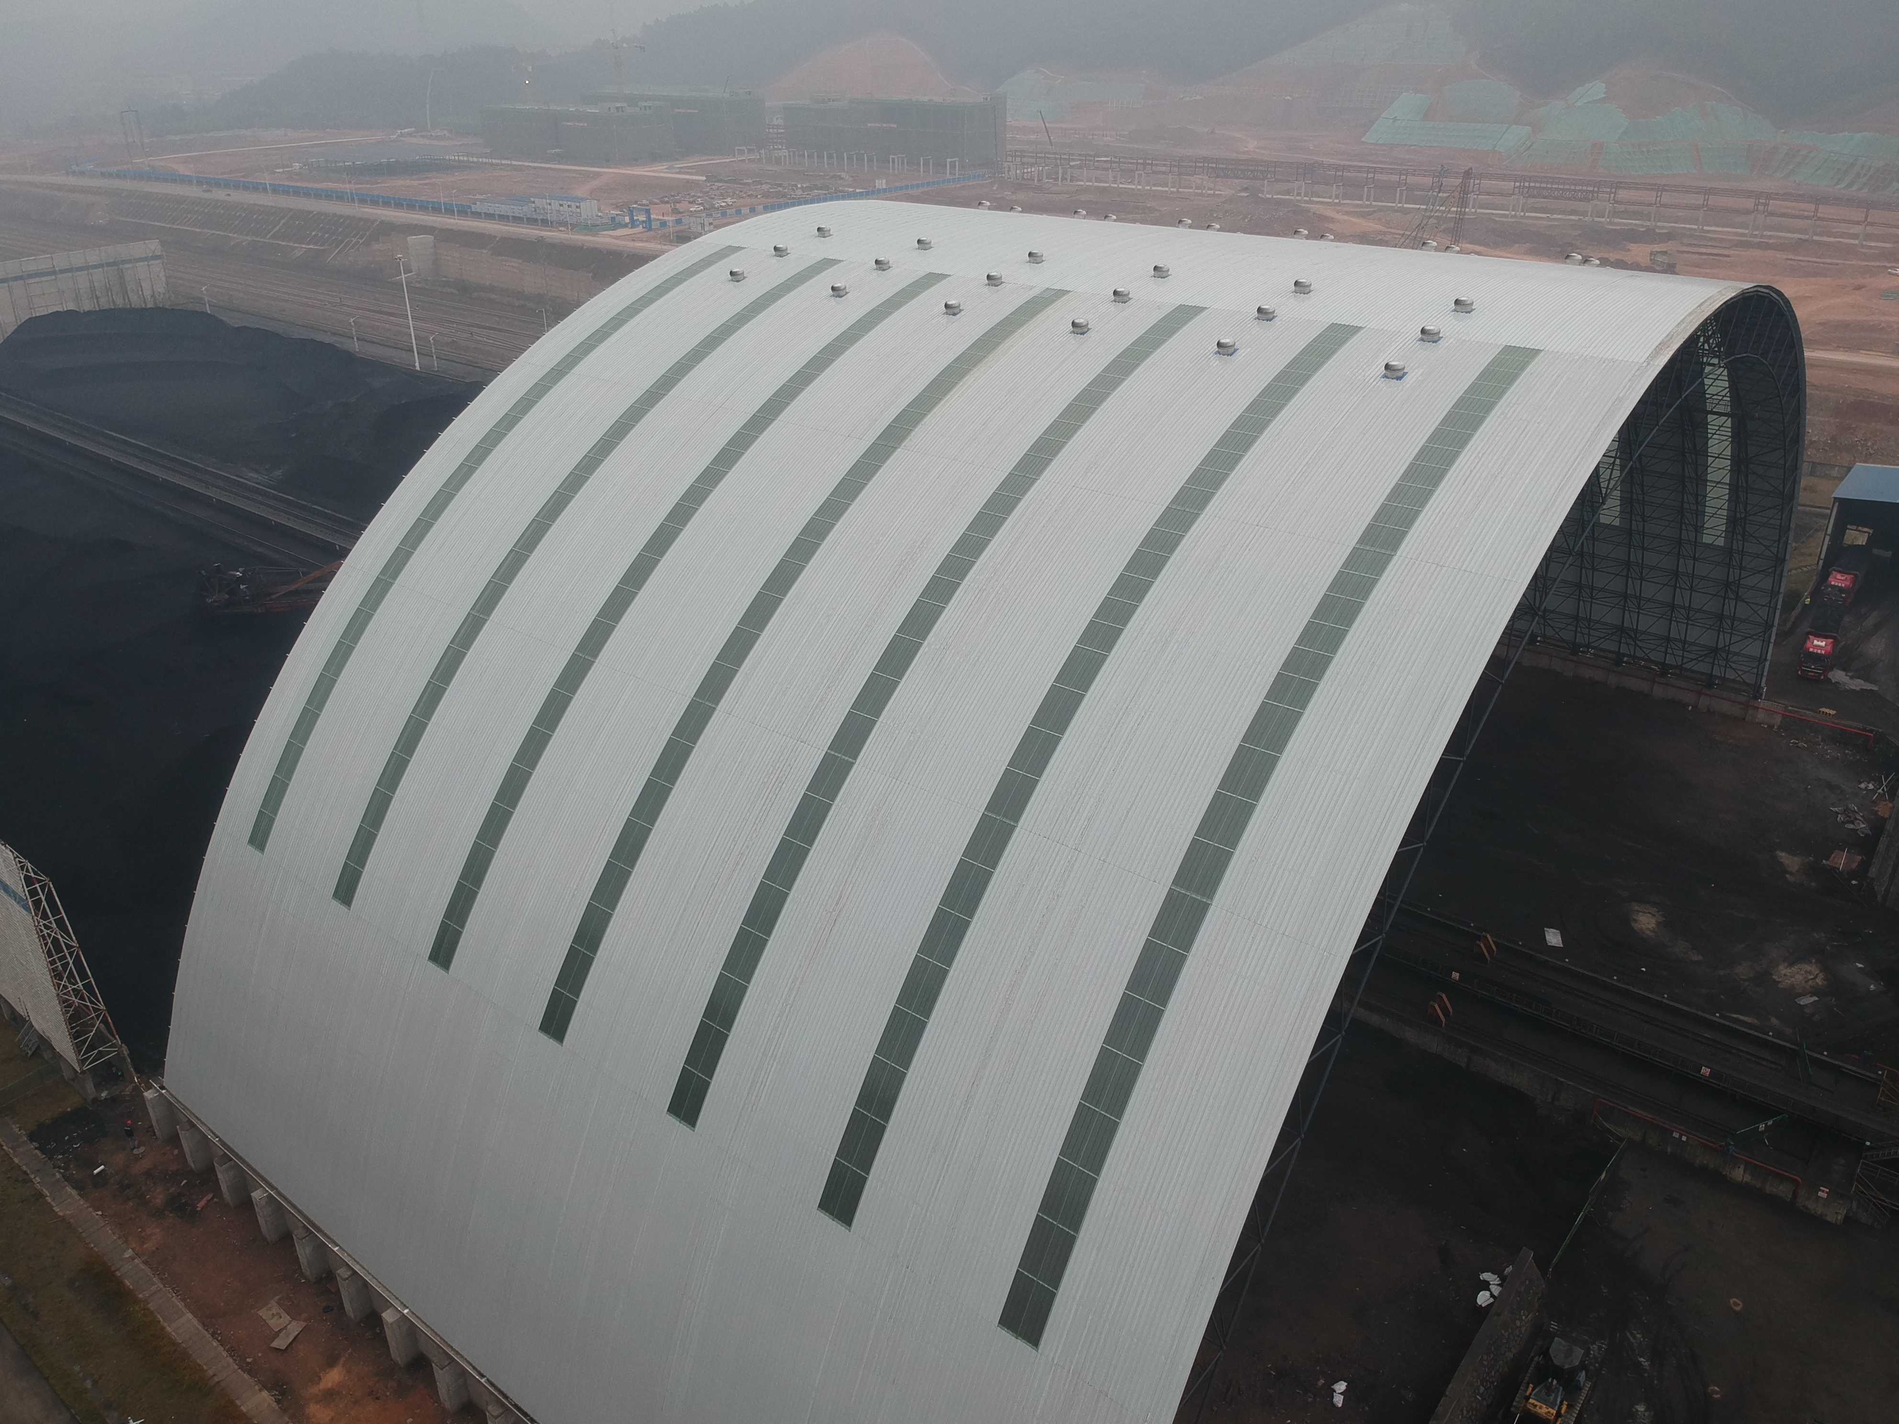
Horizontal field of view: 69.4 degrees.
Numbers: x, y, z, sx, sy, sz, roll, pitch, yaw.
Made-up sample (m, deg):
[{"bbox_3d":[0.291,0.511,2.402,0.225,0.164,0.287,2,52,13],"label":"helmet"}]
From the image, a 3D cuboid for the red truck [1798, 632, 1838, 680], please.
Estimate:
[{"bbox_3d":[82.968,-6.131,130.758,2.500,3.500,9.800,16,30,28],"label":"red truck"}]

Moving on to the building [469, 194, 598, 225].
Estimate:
[{"bbox_3d":[-140.893,-172.546,465.050,54.000,6.600,9.000,16,31,29],"label":"building"}]

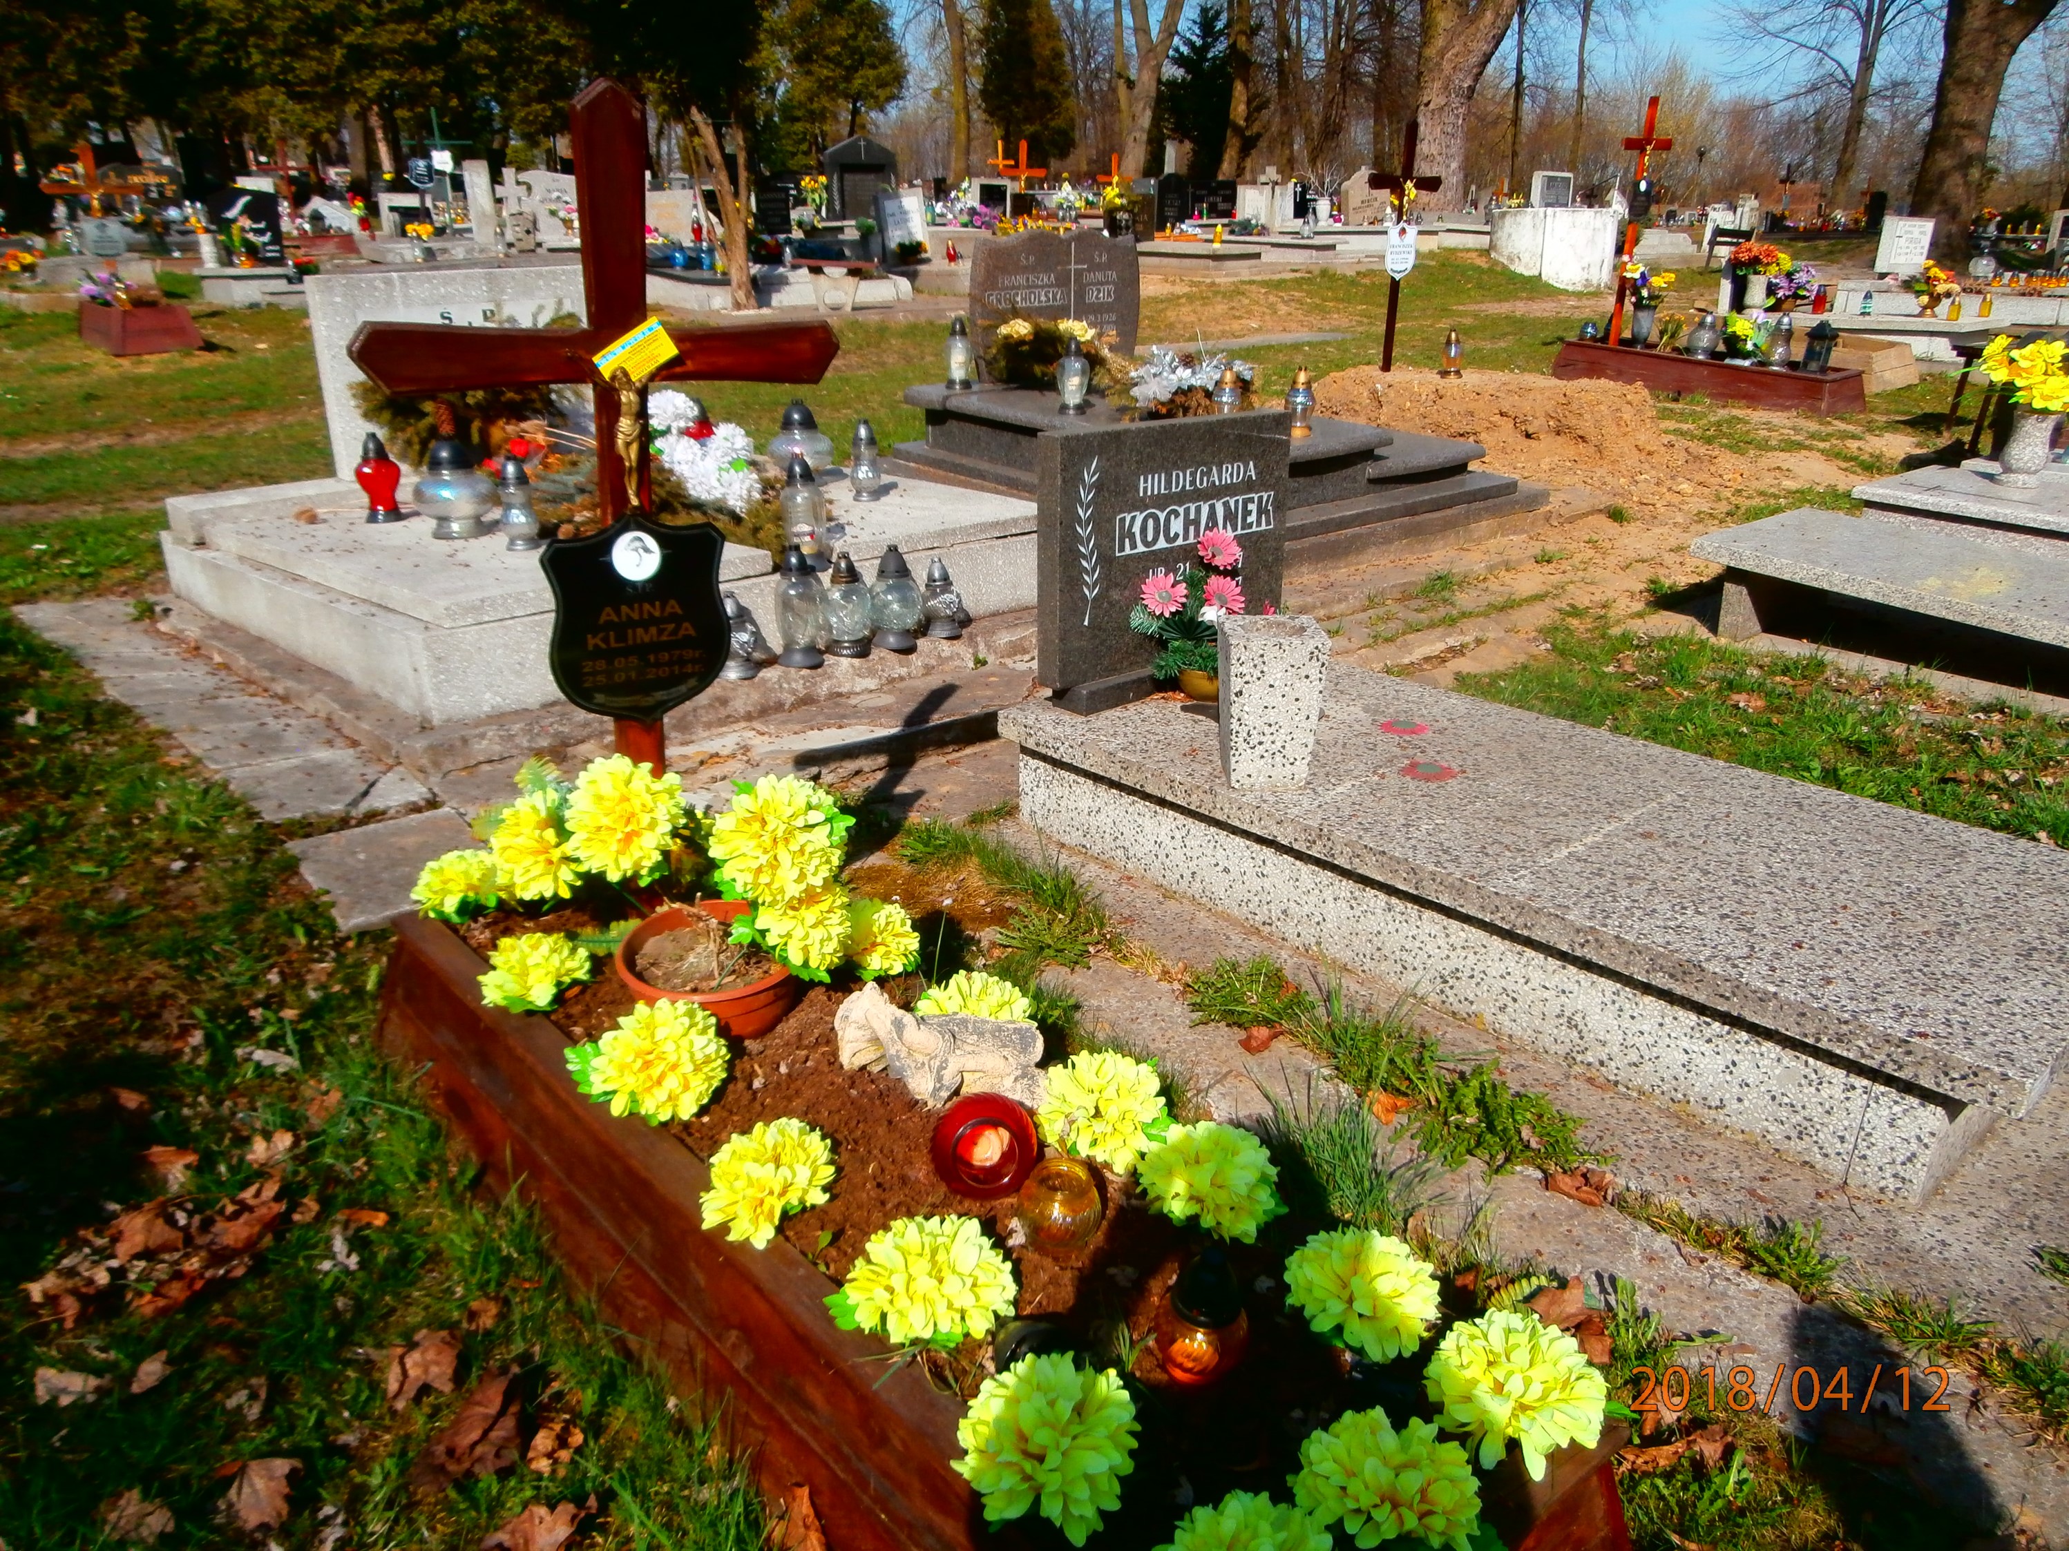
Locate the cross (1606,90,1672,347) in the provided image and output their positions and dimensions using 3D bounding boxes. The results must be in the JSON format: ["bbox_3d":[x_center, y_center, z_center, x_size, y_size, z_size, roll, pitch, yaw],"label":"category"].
[{"bbox_3d":[3.681,-3.367,8.700,0.500,1.420,0.070,-13,25,-31],"label":"cross"}]

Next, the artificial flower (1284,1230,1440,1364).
[{"bbox_3d":[0.315,0.500,1.380,0.142,0.105,0.142,6,22,15],"label":"artificial flower"}]

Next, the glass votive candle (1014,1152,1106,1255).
[{"bbox_3d":[0.026,0.438,1.470,0.090,0.090,0.090,0,21,0],"label":"glass votive candle"}]

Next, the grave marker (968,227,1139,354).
[{"bbox_3d":[0.091,-2.138,6.358,0.934,0.502,0.075,-16,26,-36],"label":"grave marker"}]

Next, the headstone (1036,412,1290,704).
[{"bbox_3d":[0.306,-0.530,3.273,0.740,0.548,0.078,-18,27,-39],"label":"headstone"}]

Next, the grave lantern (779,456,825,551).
[{"bbox_3d":[-0.659,-0.765,4.143,0.135,0.330,0.135,0,21,0],"label":"grave lantern"}]

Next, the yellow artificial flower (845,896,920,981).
[{"bbox_3d":[-0.230,0.228,2.011,0.130,0.110,0.130,0,21,0],"label":"yellow artificial flower"}]

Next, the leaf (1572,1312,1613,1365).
[{"bbox_3d":[0.613,0.620,1.580,0.046,0.040,0.050,11,23,24],"label":"leaf"}]

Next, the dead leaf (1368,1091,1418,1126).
[{"bbox_3d":[0.496,0.463,1.991,0.063,0.035,0.060,5,21,14],"label":"dead leaf"}]

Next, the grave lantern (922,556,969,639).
[{"bbox_3d":[-0.257,-0.511,4.104,0.112,0.220,0.112,0,21,0],"label":"grave lantern"}]

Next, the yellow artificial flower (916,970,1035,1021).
[{"bbox_3d":[-0.079,0.303,1.860,0.152,0.095,0.145,0,21,0],"label":"yellow artificial flower"}]

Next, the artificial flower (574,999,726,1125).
[{"bbox_3d":[-0.446,0.334,1.679,0.165,0.130,0.155,0,20,0],"label":"artificial flower"}]

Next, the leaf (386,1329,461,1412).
[{"bbox_3d":[-0.665,0.647,1.558,0.085,0.040,0.105,0,21,0],"label":"leaf"}]

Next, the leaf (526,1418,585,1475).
[{"bbox_3d":[-0.499,0.696,1.490,0.058,0.030,0.060,-8,23,-22],"label":"leaf"}]

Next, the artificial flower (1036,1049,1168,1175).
[{"bbox_3d":[0.073,0.369,1.570,0.145,0.120,0.140,1,21,3],"label":"artificial flower"}]

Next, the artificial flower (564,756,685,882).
[{"bbox_3d":[-0.578,0.059,2.010,0.160,0.155,0.125,-6,22,-16],"label":"artificial flower"}]

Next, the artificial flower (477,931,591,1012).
[{"bbox_3d":[-0.678,0.266,1.945,0.152,0.095,0.145,0,21,0],"label":"artificial flower"}]

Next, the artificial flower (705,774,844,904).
[{"bbox_3d":[-0.353,0.086,1.940,0.168,0.155,0.130,-4,21,-10],"label":"artificial flower"}]

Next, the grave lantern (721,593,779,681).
[{"bbox_3d":[-0.825,-0.393,3.973,0.120,0.245,0.120,0,21,0],"label":"grave lantern"}]

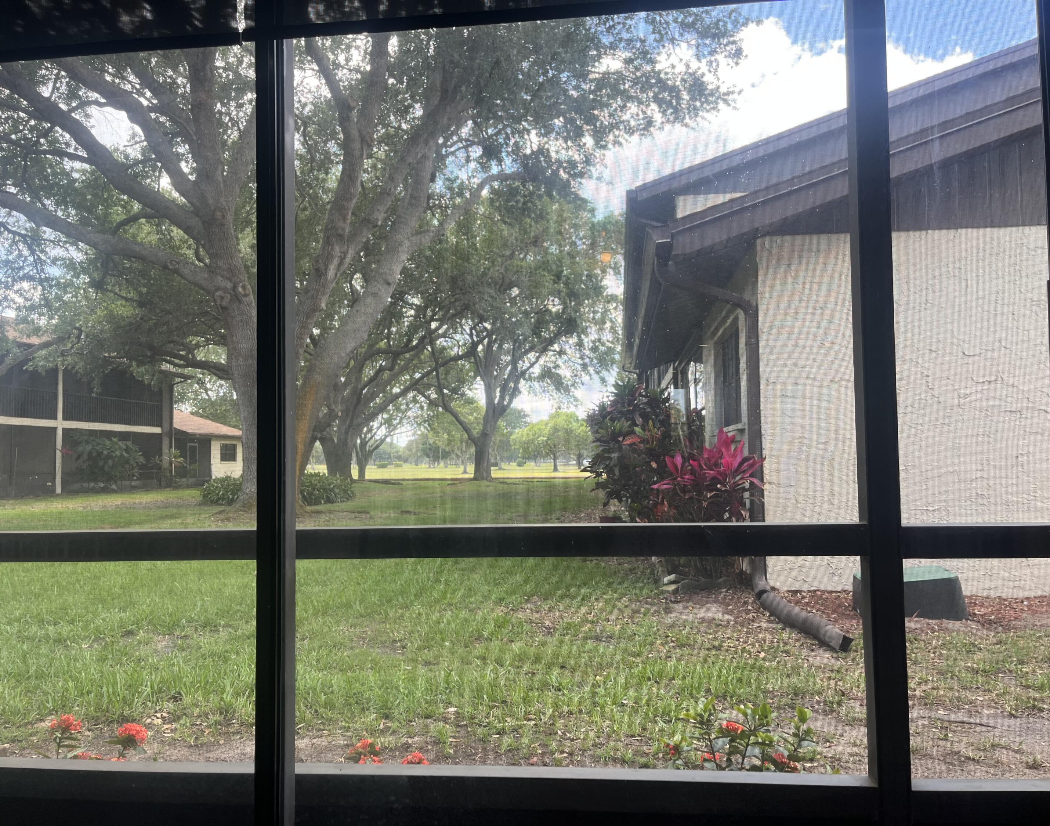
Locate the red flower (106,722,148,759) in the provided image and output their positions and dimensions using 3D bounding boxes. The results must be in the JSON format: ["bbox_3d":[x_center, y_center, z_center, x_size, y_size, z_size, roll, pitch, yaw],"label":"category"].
[{"bbox_3d":[-1.130,0.931,2.350,0.115,0.088,0.100,1,-3,-25],"label":"red flower"}]

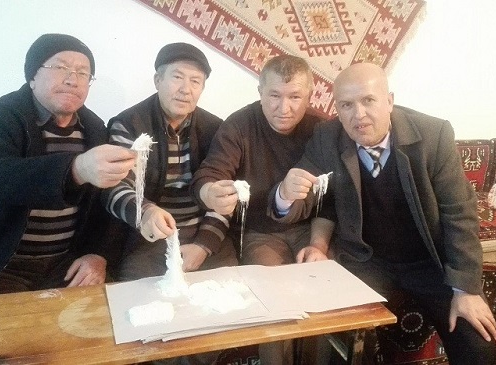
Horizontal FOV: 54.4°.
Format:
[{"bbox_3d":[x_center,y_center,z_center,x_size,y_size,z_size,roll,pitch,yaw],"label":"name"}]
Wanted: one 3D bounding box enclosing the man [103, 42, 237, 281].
[{"bbox_3d":[-0.280,0.139,1.709,0.580,1.240,0.720,-3,9,-17],"label":"man"}]

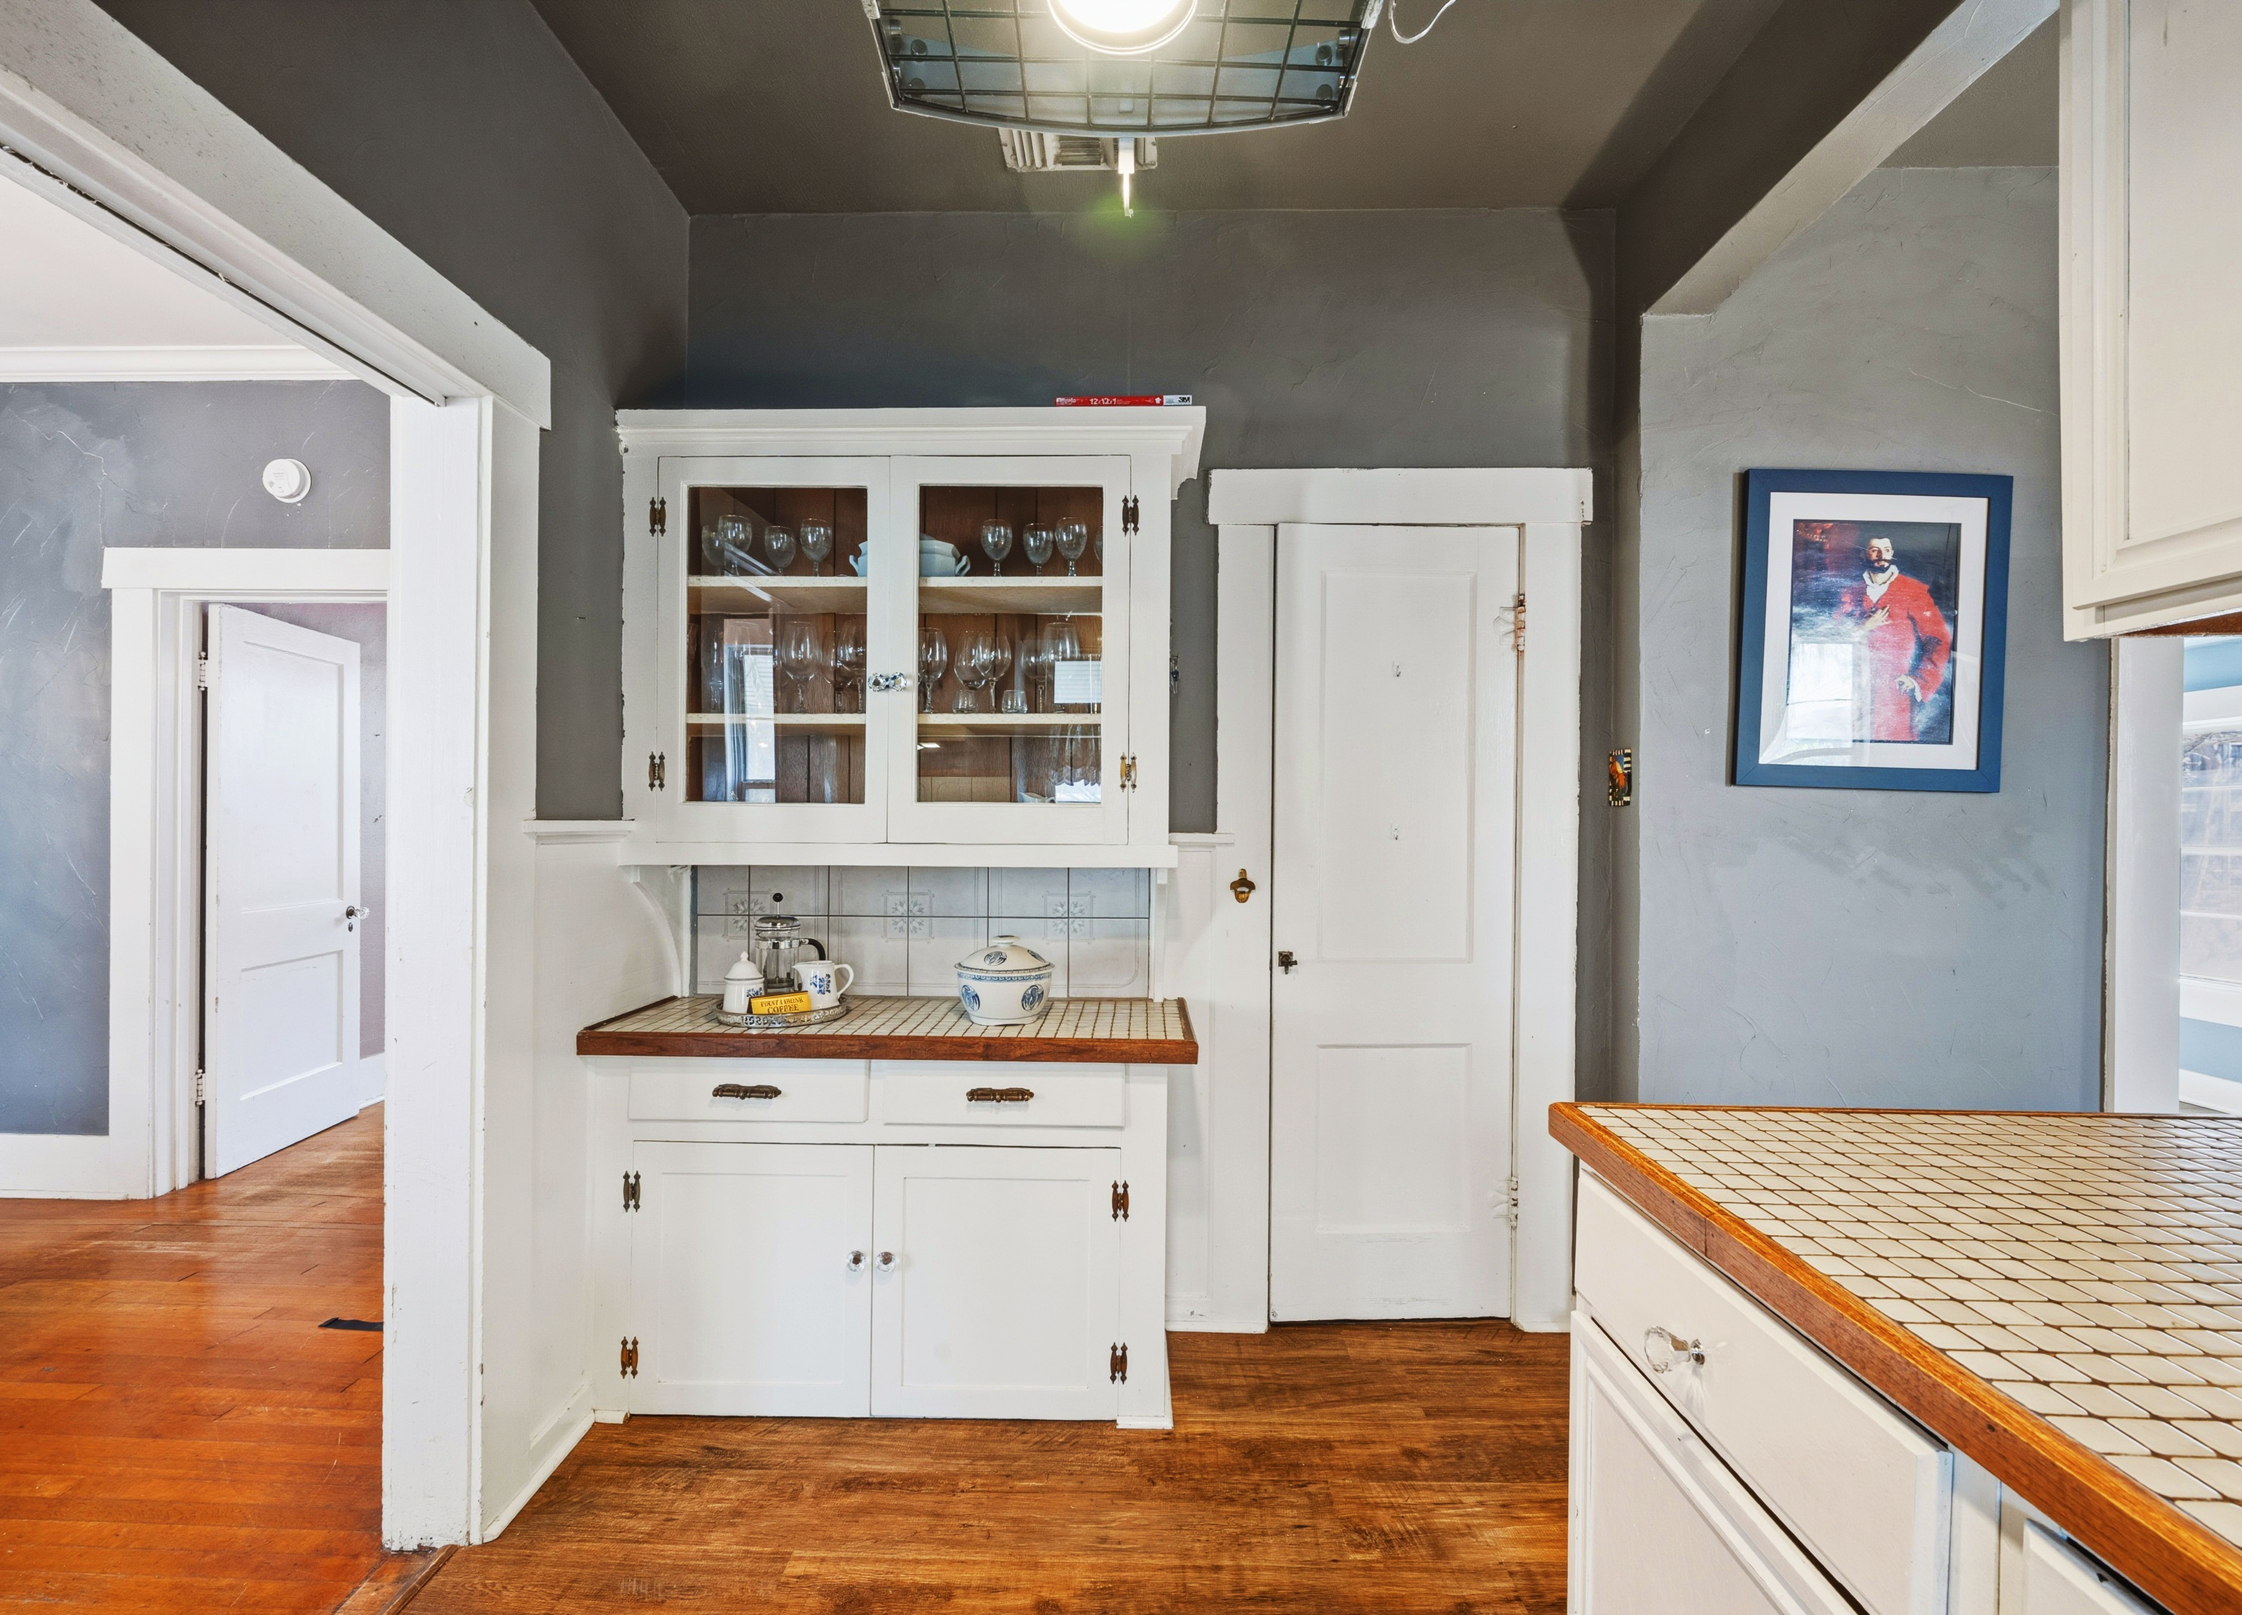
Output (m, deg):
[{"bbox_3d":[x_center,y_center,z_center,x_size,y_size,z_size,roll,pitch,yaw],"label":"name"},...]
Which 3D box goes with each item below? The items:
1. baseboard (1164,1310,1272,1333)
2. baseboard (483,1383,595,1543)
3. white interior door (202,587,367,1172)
[{"bbox_3d":[0.247,1.318,2.602,0.252,0.060,0.022,0,0,1],"label":"baseboard"},{"bbox_3d":[-1.150,1.292,2.012,0.022,0.096,0.360,0,0,1],"label":"baseboard"},{"bbox_3d":[-3.255,0.305,3.959,0.040,2.030,0.760,0,0,-5],"label":"white interior door"}]

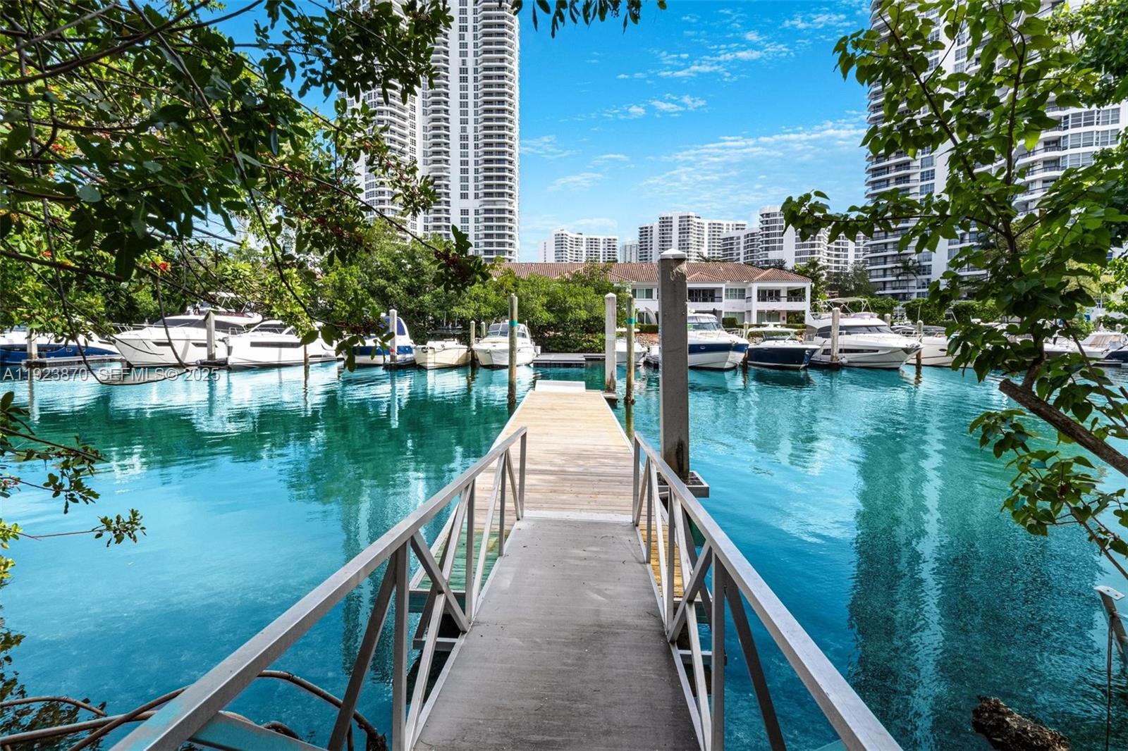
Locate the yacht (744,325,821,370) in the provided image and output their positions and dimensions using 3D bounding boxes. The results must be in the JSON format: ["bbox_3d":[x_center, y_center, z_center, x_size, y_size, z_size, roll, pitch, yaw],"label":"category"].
[{"bbox_3d":[15.500,-2.256,39.348,3.100,3.050,9.600,0,5,-3],"label":"yacht"}]

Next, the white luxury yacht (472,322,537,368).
[{"bbox_3d":[-4.986,-2.538,44.820,3.600,3.650,9.800,0,4,4],"label":"white luxury yacht"}]

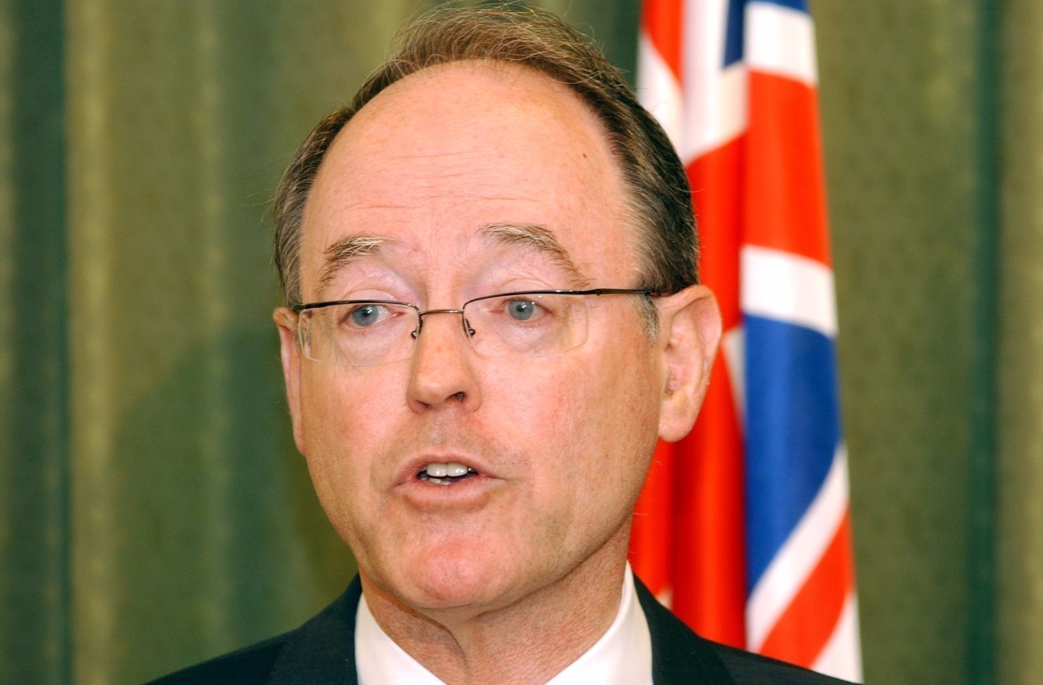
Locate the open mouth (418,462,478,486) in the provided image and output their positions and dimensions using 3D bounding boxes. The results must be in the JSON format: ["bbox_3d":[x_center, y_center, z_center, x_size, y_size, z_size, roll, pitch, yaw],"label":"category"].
[{"bbox_3d":[-0.030,0.053,3.500,0.024,0.009,0.012,-2,-3,16],"label":"open mouth"}]

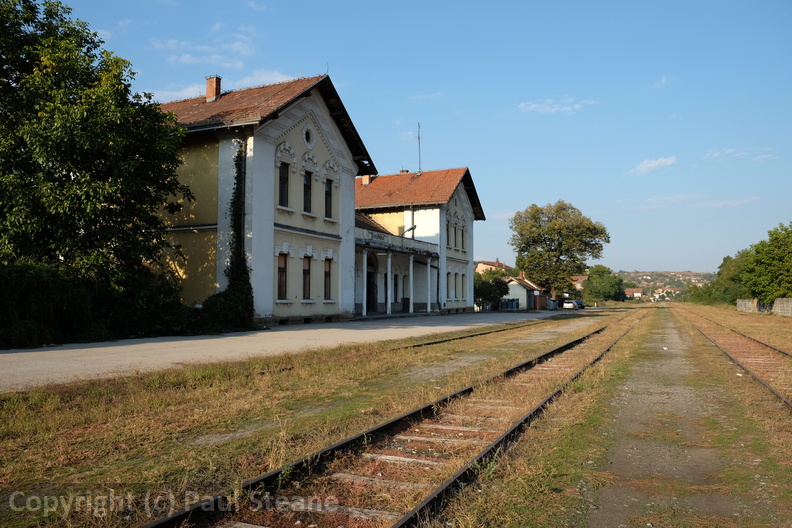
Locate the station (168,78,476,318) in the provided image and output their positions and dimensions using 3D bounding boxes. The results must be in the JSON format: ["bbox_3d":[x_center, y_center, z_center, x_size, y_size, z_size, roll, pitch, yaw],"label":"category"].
[{"bbox_3d":[-5.661,-3.156,50.045,15.850,15.070,39.950,-1,-4,24],"label":"station"}]

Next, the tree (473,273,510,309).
[{"bbox_3d":[11.963,3.582,76.000,5.300,4.800,5.000,-1,-4,24],"label":"tree"}]

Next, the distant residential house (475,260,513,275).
[{"bbox_3d":[26.263,2.761,160.000,10.800,7.100,10.000,-1,-4,24],"label":"distant residential house"}]

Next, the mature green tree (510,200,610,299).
[{"bbox_3d":[25.598,-1.566,93.000,15.900,16.700,15.000,-1,-4,24],"label":"mature green tree"}]

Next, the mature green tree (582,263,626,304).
[{"bbox_3d":[55.892,5.387,160.000,11.200,10.500,10.500,-1,-4,24],"label":"mature green tree"}]

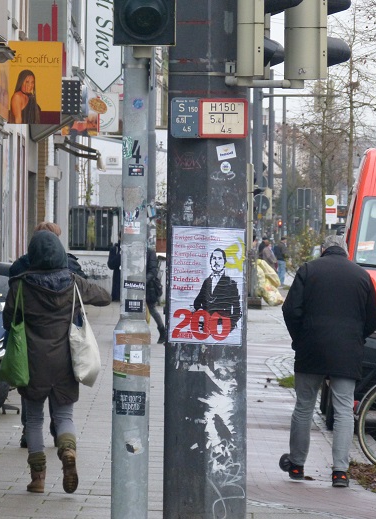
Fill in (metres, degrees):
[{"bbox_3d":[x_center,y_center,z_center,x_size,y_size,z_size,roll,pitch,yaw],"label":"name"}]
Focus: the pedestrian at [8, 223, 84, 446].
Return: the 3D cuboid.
[{"bbox_3d":[-1.115,0.601,44.400,0.580,1.800,0.450,0,0,0],"label":"pedestrian"}]

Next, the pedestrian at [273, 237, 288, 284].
[{"bbox_3d":[3.290,0.061,197.000,0.400,1.720,0.480,0,0,-9],"label":"pedestrian"}]

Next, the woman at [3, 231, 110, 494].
[{"bbox_3d":[-0.864,0.673,36.800,0.680,1.715,0.550,0,0,-4],"label":"woman"}]

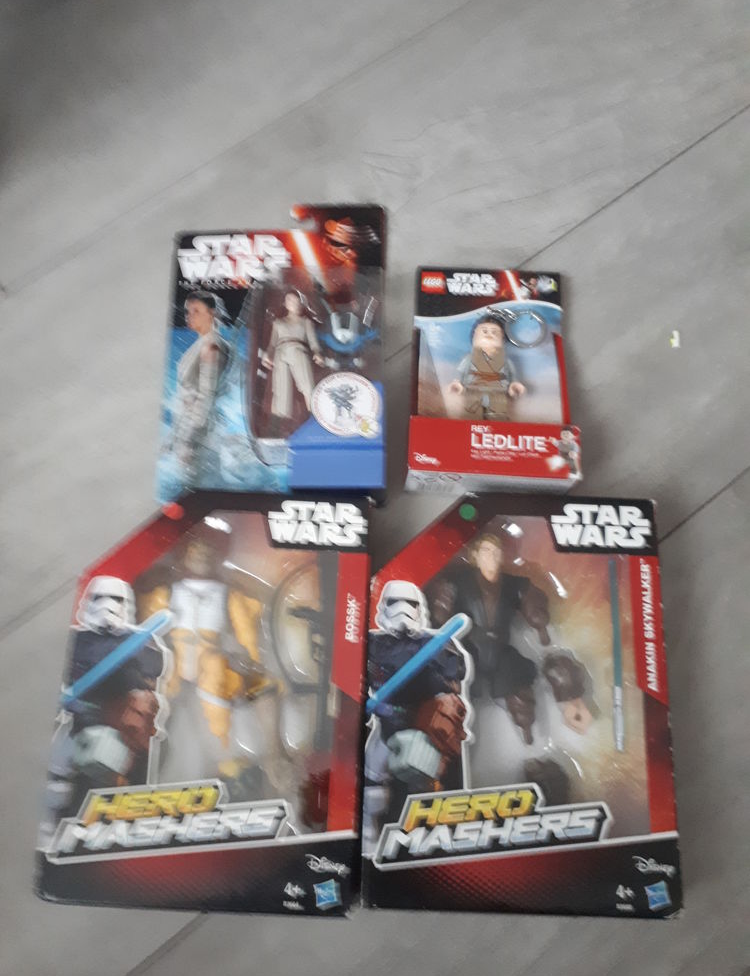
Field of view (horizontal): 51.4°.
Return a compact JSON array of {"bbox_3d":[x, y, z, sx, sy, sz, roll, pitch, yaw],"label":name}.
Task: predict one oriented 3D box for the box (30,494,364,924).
[{"bbox_3d":[-0.083,0.109,0.424,0.153,0.054,0.206,2,75,1],"label":"box"}]

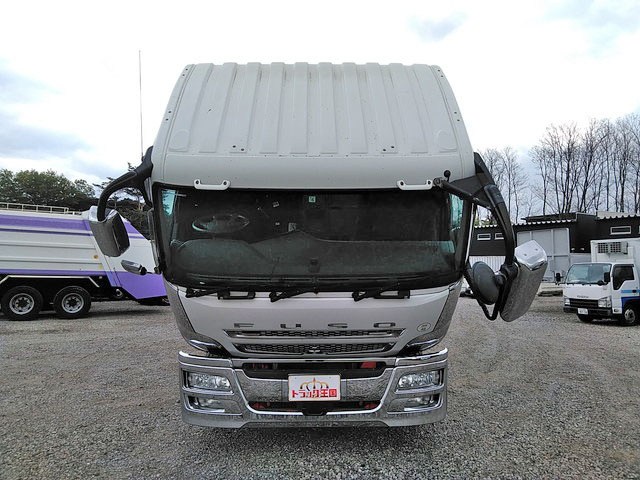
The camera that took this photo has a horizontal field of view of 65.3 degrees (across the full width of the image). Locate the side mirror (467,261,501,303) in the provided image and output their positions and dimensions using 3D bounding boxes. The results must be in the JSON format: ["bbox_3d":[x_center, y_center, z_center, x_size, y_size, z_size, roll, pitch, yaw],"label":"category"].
[{"bbox_3d":[1.140,0.301,3.450,0.100,0.260,0.230,-25,24,34],"label":"side mirror"}]

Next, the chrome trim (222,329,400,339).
[{"bbox_3d":[-0.047,0.796,4.240,1.490,0.090,0.070,0,37,-2],"label":"chrome trim"}]

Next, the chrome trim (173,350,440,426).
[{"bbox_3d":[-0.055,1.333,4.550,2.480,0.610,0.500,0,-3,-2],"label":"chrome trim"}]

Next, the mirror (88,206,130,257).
[{"bbox_3d":[-1.472,-0.056,3.500,0.190,0.360,0.120,12,39,14],"label":"mirror"}]

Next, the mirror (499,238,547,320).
[{"bbox_3d":[1.388,0.289,3.430,0.210,0.500,0.150,-21,43,-27],"label":"mirror"}]

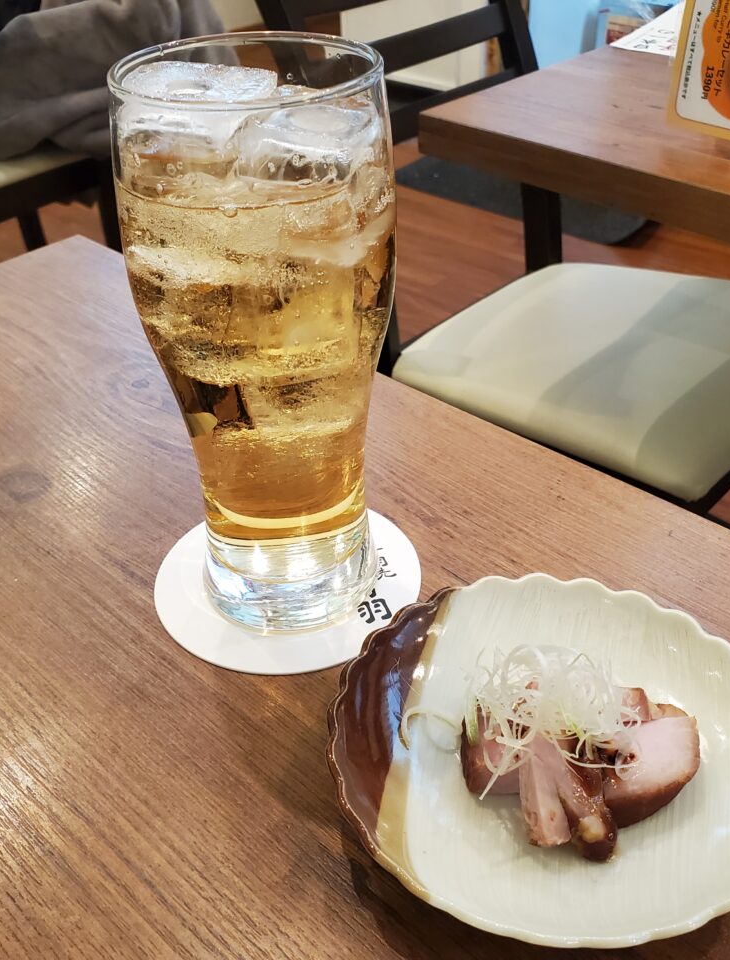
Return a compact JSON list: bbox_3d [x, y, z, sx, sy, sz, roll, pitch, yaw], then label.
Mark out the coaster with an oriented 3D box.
[{"bbox_3d":[-0.027,0.034,0.336,0.092,0.001,0.092,-2,36,0],"label":"coaster"}]

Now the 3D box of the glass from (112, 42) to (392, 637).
[{"bbox_3d":[-0.027,-0.036,0.288,0.074,0.169,0.074,-2,36,0],"label":"glass"}]

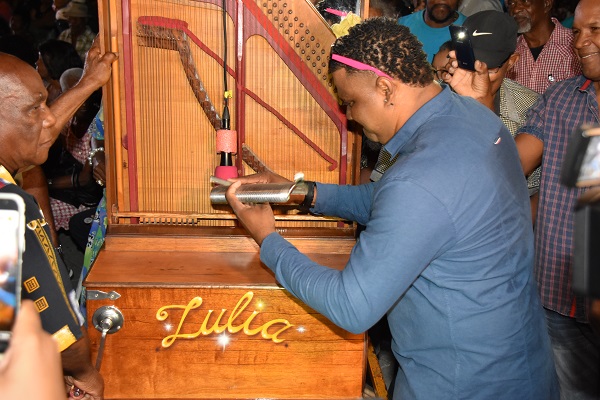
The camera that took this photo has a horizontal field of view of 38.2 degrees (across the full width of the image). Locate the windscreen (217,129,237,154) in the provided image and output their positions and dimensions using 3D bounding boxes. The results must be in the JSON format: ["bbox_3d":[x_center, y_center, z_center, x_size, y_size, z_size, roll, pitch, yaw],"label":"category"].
[{"bbox_3d":[-0.175,-0.141,2.060,0.047,0.055,0.047,1,17,0],"label":"windscreen"}]

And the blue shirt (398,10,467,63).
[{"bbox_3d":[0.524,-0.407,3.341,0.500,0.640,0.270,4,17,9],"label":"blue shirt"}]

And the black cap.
[{"bbox_3d":[0.569,-0.479,2.600,0.175,0.130,0.250,9,41,18],"label":"black cap"}]

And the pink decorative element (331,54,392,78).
[{"bbox_3d":[0.158,-0.306,1.985,0.145,0.028,0.140,21,16,14],"label":"pink decorative element"}]

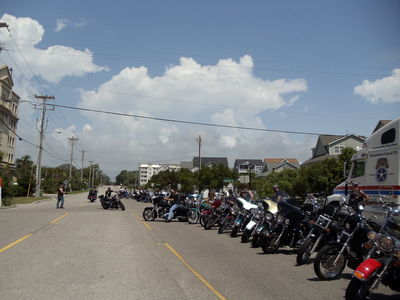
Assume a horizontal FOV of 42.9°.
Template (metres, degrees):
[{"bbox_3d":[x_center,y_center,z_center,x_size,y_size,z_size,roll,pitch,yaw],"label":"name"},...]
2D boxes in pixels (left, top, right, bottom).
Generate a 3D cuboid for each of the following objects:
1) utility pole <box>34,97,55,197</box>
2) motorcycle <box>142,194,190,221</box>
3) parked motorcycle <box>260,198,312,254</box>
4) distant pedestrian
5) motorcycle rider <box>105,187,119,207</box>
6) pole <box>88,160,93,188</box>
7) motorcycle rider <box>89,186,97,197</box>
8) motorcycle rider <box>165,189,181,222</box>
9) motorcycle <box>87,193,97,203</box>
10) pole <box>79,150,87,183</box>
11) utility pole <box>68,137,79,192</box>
[{"bbox_3d":[-20.382,-0.584,66.000,2.550,13.200,0.420,2,-4,-10],"label":"utility pole"},{"bbox_3d":[-1.600,2.819,24.500,2.350,1.280,0.920,1,-4,0],"label":"motorcycle"},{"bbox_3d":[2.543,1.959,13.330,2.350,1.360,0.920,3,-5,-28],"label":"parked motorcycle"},{"bbox_3d":[-10.040,3.359,36.800,0.600,1.770,0.550,2,-4,-17],"label":"distant pedestrian"},{"bbox_3d":[-6.092,3.217,34.800,0.850,1.360,0.720,-2,-5,34],"label":"motorcycle rider"},{"bbox_3d":[-47.553,10.786,222.000,2.200,12.200,0.400,1,-4,-10],"label":"pole"},{"bbox_3d":[-10.494,4.219,50.000,0.800,1.300,0.800,1,-4,-8],"label":"motorcycle rider"},{"bbox_3d":[-1.305,2.678,24.400,0.820,1.550,0.650,1,-4,0],"label":"motorcycle rider"},{"bbox_3d":[-10.615,4.591,50.200,0.930,1.330,2.400,1,-4,-8],"label":"motorcycle"},{"bbox_3d":[-36.884,6.452,160.000,2.500,12.600,0.400,2,-4,-10],"label":"pole"},{"bbox_3d":[-28.132,3.084,112.000,2.400,12.400,0.400,1,-4,-10],"label":"utility pole"}]

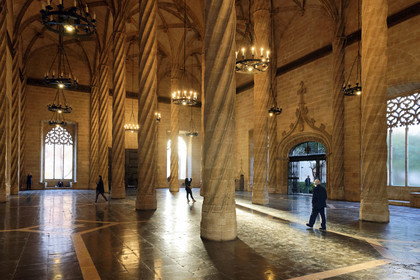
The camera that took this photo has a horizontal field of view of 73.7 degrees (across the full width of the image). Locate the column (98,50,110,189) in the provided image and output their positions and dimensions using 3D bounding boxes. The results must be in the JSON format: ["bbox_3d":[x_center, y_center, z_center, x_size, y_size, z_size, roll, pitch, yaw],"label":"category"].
[{"bbox_3d":[-10.001,-1.585,26.492,1.050,13.200,1.050,0,0,0],"label":"column"}]

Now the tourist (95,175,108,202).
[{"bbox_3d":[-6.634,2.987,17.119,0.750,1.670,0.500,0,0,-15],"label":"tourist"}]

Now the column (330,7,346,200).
[{"bbox_3d":[9.454,-2.391,20.600,1.020,13.684,1.020,2,-4,-29],"label":"column"}]

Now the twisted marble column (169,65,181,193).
[{"bbox_3d":[-3.763,-1.144,29.936,1.080,13.430,1.080,0,0,0],"label":"twisted marble column"}]

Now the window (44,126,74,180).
[{"bbox_3d":[-16.800,1.507,31.255,2.891,6.028,0.450,2,-4,-29],"label":"window"}]

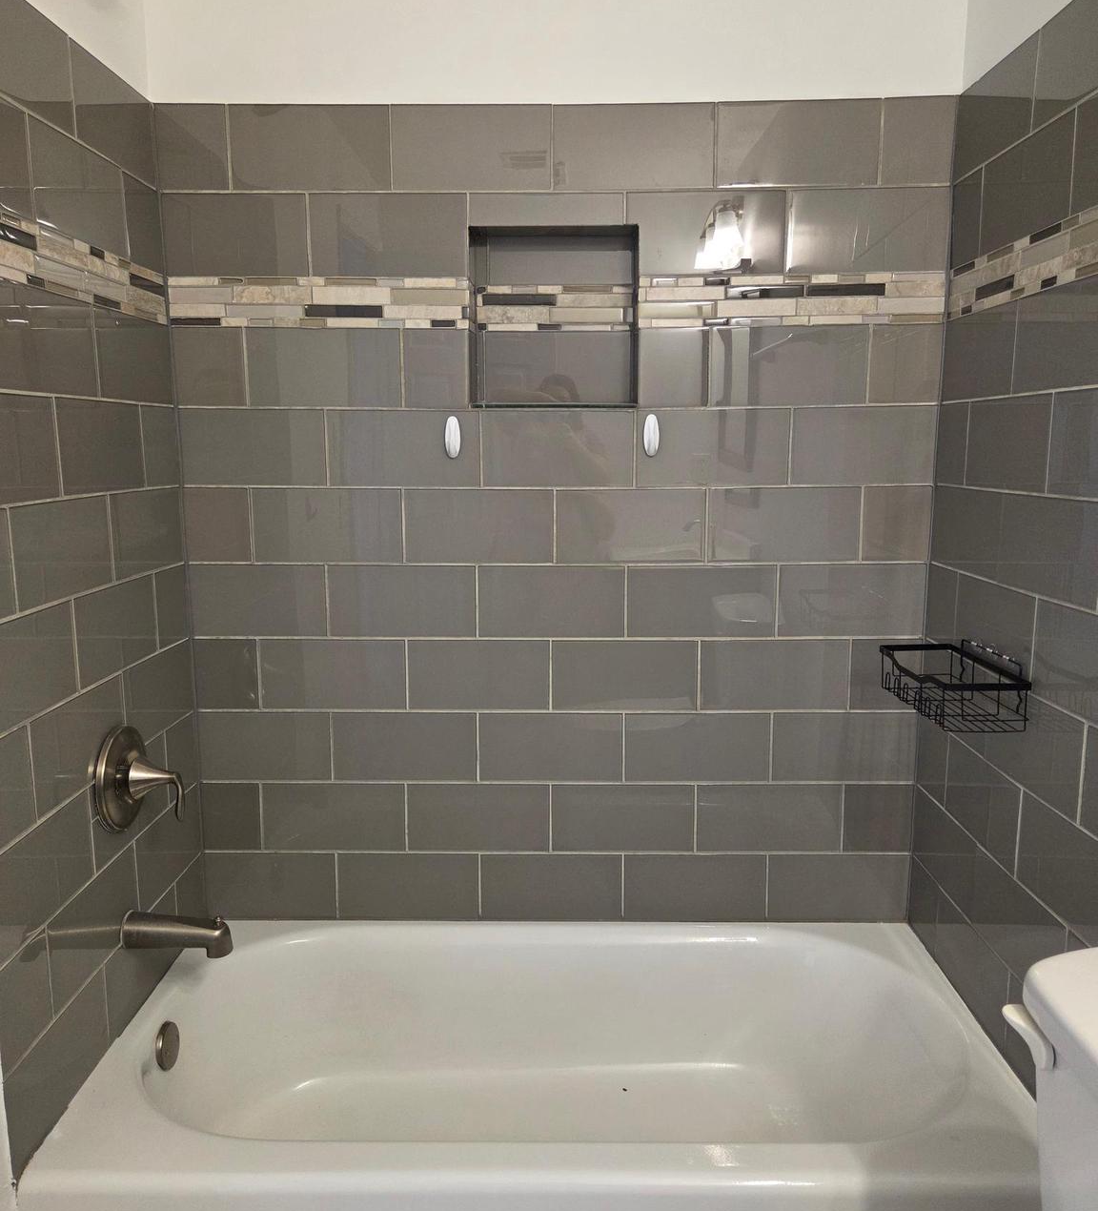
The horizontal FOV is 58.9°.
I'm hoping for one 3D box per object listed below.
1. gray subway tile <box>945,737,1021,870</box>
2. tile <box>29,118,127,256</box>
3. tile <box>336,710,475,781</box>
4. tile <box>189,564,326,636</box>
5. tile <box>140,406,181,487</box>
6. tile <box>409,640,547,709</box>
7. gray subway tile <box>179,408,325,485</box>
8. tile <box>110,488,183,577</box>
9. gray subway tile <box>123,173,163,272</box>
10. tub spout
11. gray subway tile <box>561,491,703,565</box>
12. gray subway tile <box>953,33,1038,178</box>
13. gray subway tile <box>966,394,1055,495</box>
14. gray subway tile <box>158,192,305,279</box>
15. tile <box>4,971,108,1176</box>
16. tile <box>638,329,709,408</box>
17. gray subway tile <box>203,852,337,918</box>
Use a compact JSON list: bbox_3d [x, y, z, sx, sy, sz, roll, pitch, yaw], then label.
[{"bbox_3d":[0.764,0.343,1.714,0.010,0.151,0.302,0,9,1],"label":"gray subway tile"},{"bbox_3d":[-0.755,-0.666,1.567,0.010,0.149,0.304,0,9,1],"label":"tile"},{"bbox_3d":[-0.301,0.295,2.039,0.302,0.151,0.010,0,9,1],"label":"tile"},{"bbox_3d":[-0.592,-0.009,1.986,0.279,0.149,0.009,0,9,1],"label":"tile"},{"bbox_3d":[-0.750,-0.305,1.871,0.010,0.152,0.158,0,9,1],"label":"tile"},{"bbox_3d":[-0.146,0.144,2.016,0.303,0.152,0.010,0,9,1],"label":"tile"},{"bbox_3d":[-0.589,-0.315,1.948,0.295,0.152,0.010,0,9,1],"label":"gray subway tile"},{"bbox_3d":[-0.749,-0.135,1.813,0.010,0.152,0.304,0,9,1],"label":"tile"},{"bbox_3d":[-0.749,-0.699,1.796,0.010,0.154,0.162,0,9,1],"label":"gray subway tile"},{"bbox_3d":[-0.649,0.582,1.717,0.182,0.084,0.062,0,9,1],"label":"tub spout"},{"bbox_3d":[0.165,-0.159,1.953,0.302,0.151,0.010,0,10,1],"label":"gray subway tile"},{"bbox_3d":[0.766,-0.842,1.668,0.010,0.154,0.310,0,9,1],"label":"gray subway tile"},{"bbox_3d":[0.760,-0.267,1.611,0.010,0.151,0.302,0,10,1],"label":"gray subway tile"},{"bbox_3d":[-0.603,-0.716,1.885,0.279,0.149,0.010,0,9,1],"label":"gray subway tile"},{"bbox_3d":[-0.756,0.701,1.503,0.010,0.147,0.294,0,9,1],"label":"tile"},{"bbox_3d":[0.243,-0.463,1.903,0.137,0.149,0.009,0,9,1],"label":"tile"},{"bbox_3d":[-0.594,0.601,2.085,0.279,0.150,0.009,0,9,1],"label":"gray subway tile"}]

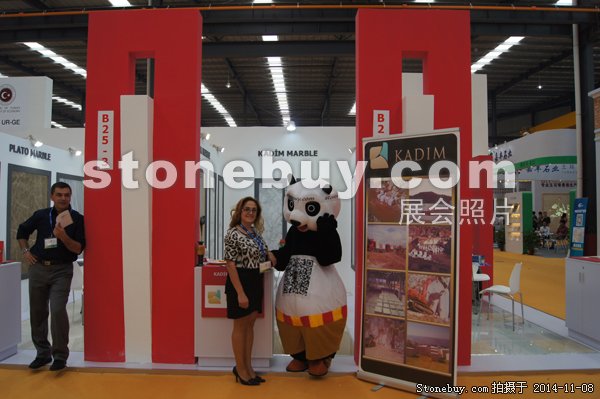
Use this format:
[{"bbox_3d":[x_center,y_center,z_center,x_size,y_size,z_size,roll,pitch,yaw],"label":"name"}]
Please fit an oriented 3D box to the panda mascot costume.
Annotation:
[{"bbox_3d":[0.109,0.698,4.145,0.700,1.770,0.600,-1,-2,19],"label":"panda mascot costume"}]

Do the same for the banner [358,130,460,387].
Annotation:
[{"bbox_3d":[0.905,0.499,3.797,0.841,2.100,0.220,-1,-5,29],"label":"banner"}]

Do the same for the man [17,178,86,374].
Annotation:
[{"bbox_3d":[-2.320,0.701,4.219,0.620,1.710,0.370,0,-2,-6],"label":"man"}]

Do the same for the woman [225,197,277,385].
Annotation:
[{"bbox_3d":[-0.422,0.778,3.840,0.380,1.600,0.440,0,-1,41],"label":"woman"}]

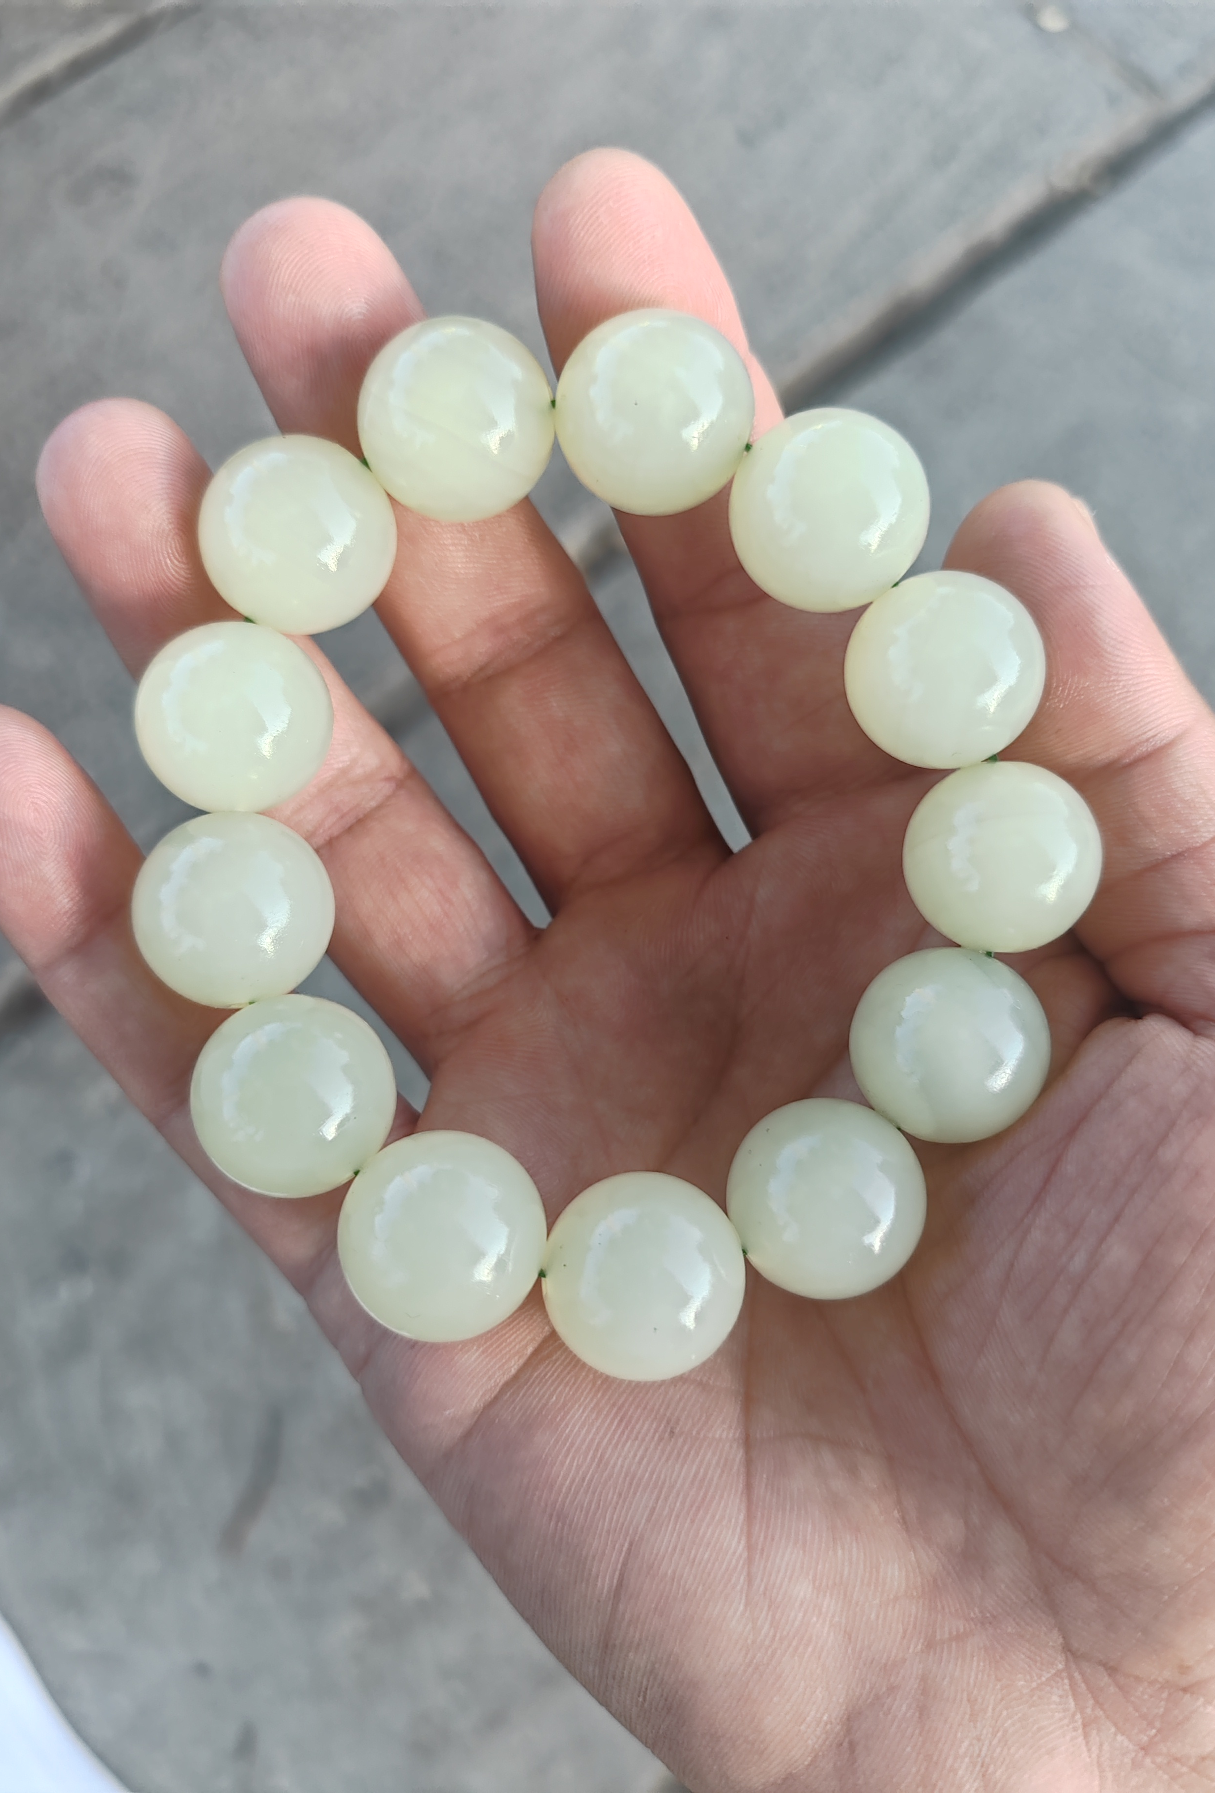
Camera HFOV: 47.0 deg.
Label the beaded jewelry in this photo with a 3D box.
[{"bbox_3d":[0.000,-0.007,0.132,0.090,0.023,0.100,-20,87,-2],"label":"beaded jewelry"}]

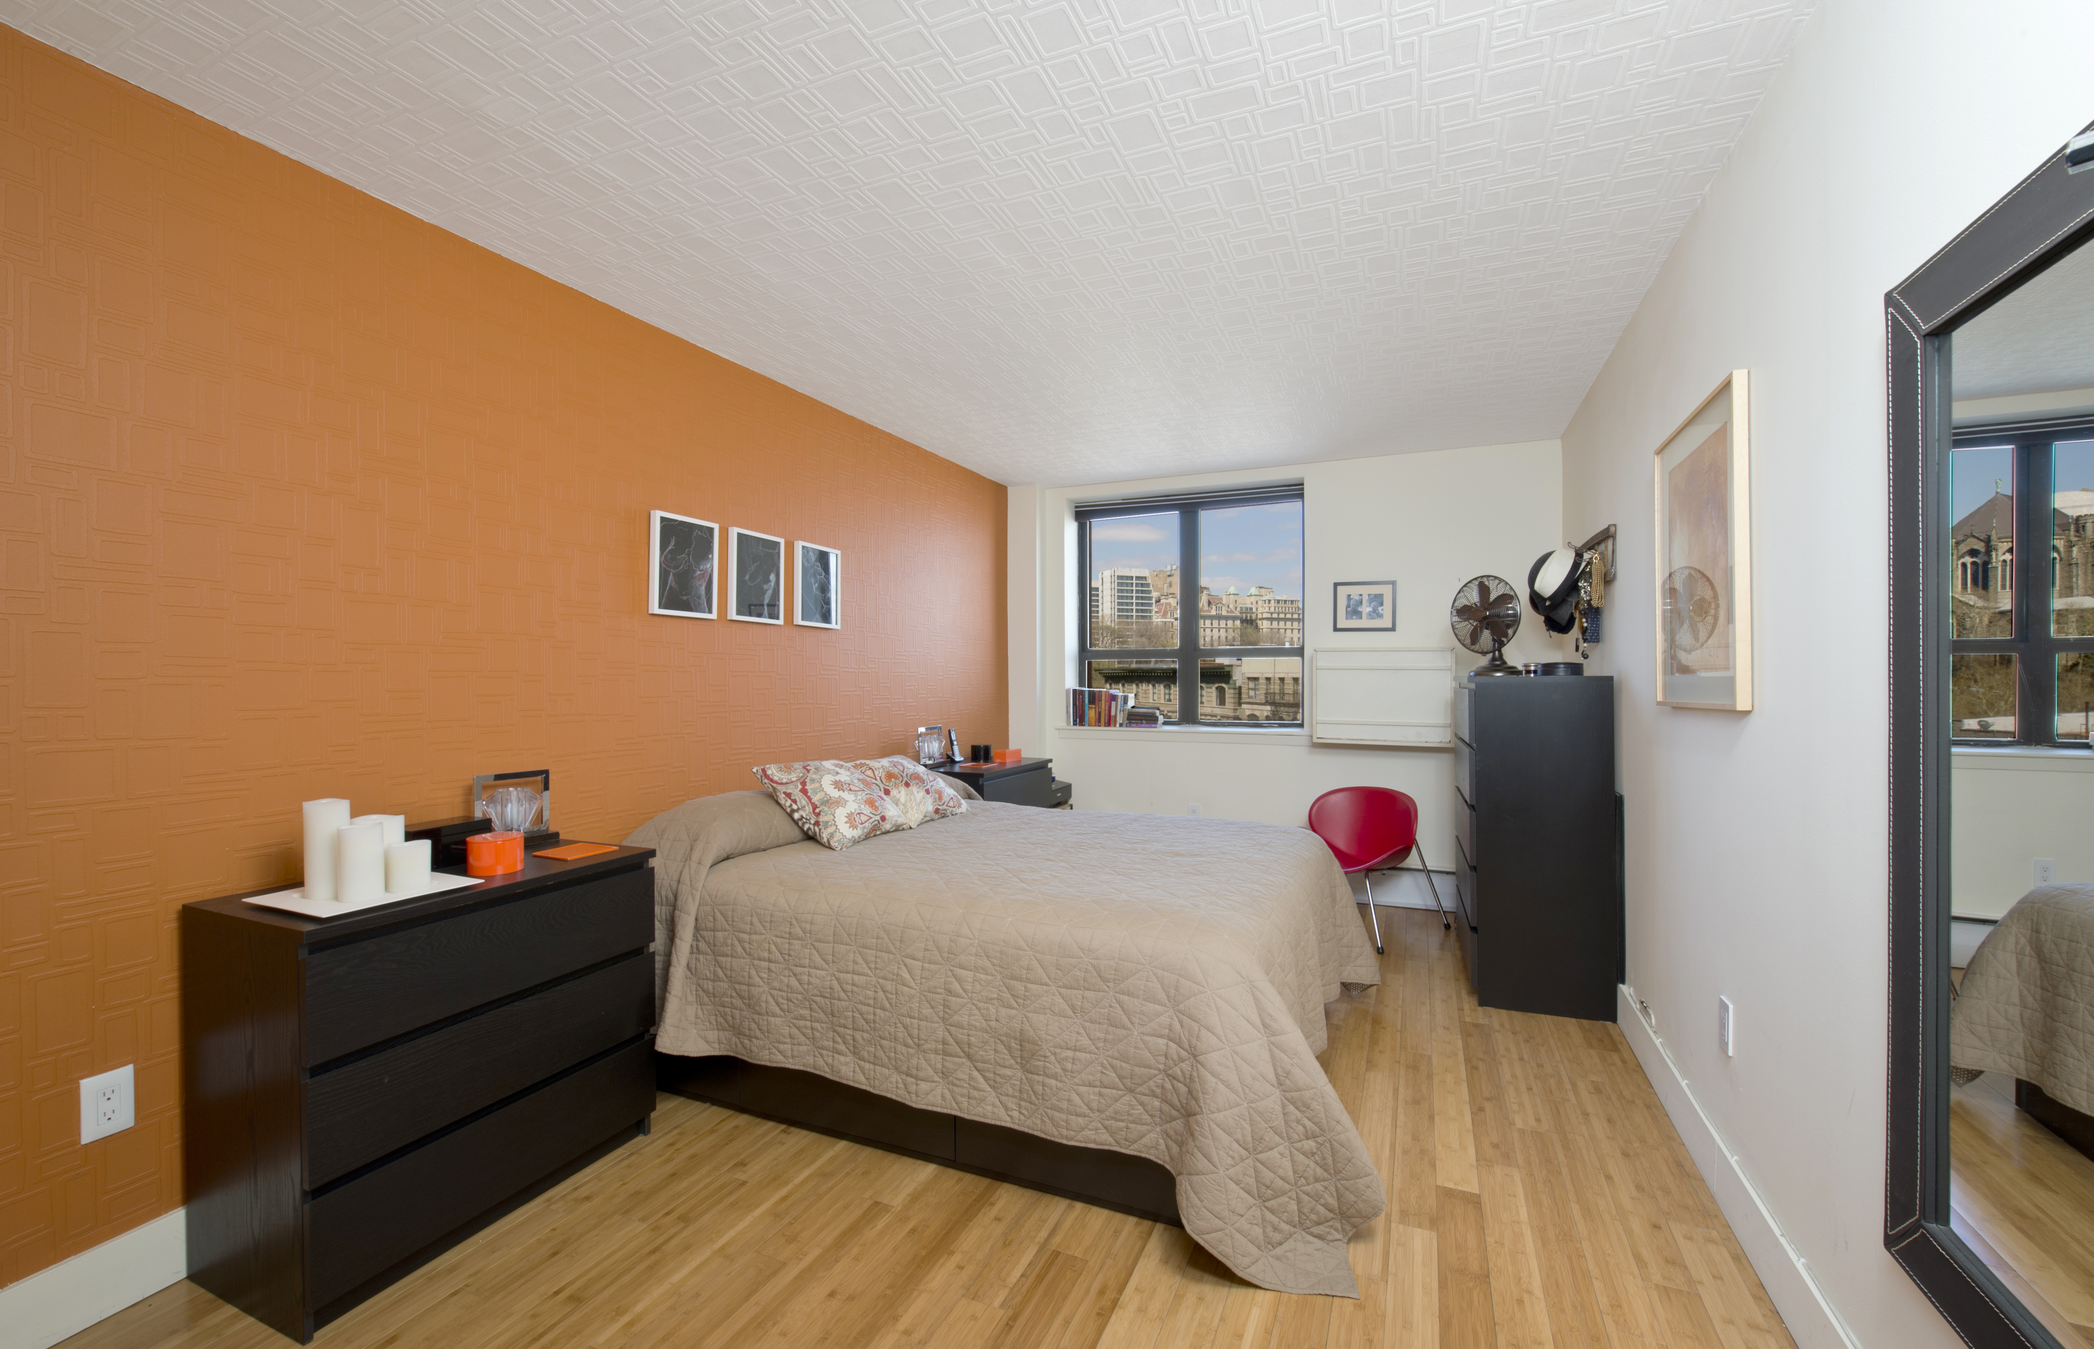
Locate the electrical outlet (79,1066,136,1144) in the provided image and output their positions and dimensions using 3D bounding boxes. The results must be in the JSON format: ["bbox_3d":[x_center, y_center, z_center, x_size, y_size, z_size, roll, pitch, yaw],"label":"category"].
[{"bbox_3d":[-1.847,0.847,1.603,0.008,0.124,0.074,0,0,24],"label":"electrical outlet"}]

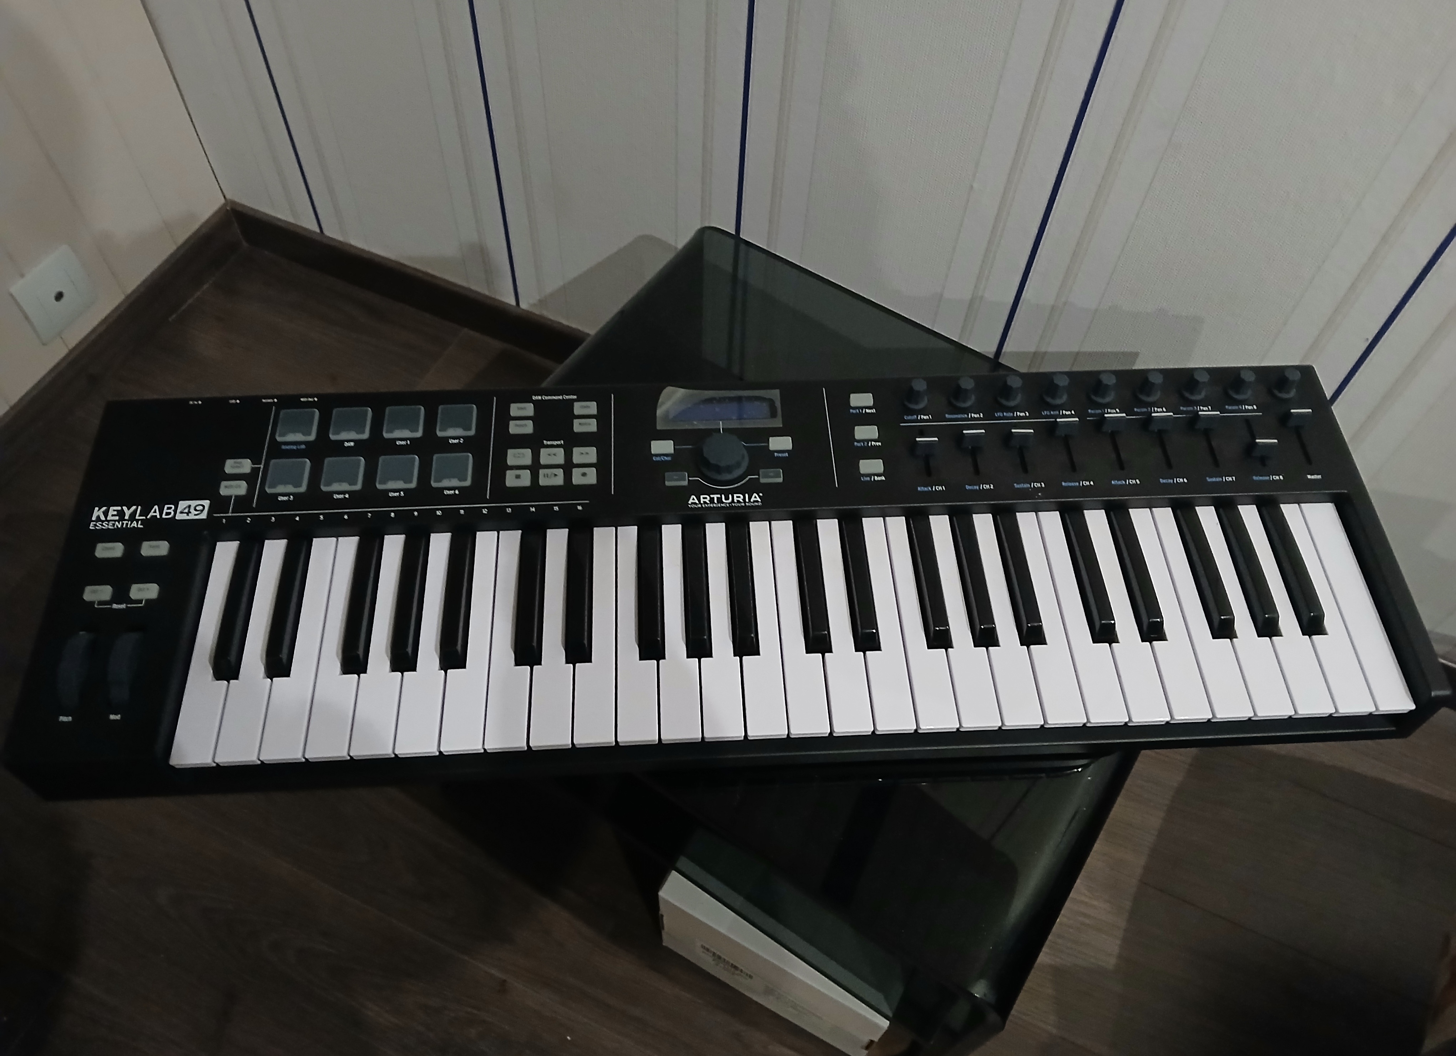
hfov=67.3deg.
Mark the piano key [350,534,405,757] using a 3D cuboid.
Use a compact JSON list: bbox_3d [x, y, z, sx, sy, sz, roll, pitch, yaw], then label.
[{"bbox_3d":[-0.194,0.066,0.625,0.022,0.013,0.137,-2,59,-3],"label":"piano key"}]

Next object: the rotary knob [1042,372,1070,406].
[{"bbox_3d":[0.211,-0.089,0.697,0.015,0.015,0.015,-2,59,-3],"label":"rotary knob"}]

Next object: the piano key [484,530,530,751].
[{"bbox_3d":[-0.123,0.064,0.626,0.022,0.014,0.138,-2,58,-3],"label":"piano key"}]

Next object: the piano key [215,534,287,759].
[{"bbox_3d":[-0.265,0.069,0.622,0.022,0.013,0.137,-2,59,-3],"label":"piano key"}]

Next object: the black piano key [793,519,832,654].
[{"bbox_3d":[0.050,0.031,0.638,0.014,0.011,0.089,-2,59,-3],"label":"black piano key"}]

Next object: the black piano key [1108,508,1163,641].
[{"bbox_3d":[0.243,0.024,0.647,0.014,0.011,0.089,-2,59,-3],"label":"black piano key"}]

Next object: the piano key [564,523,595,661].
[{"bbox_3d":[-0.085,0.035,0.631,0.014,0.011,0.089,-2,59,-3],"label":"piano key"}]

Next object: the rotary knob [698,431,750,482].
[{"bbox_3d":[-0.002,-0.044,0.664,0.030,0.015,0.030,-2,59,-3],"label":"rotary knob"}]

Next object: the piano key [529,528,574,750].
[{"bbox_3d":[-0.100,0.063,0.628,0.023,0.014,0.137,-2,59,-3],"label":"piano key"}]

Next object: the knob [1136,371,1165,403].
[{"bbox_3d":[0.271,-0.091,0.698,0.015,0.017,0.015,-2,59,-3],"label":"knob"}]

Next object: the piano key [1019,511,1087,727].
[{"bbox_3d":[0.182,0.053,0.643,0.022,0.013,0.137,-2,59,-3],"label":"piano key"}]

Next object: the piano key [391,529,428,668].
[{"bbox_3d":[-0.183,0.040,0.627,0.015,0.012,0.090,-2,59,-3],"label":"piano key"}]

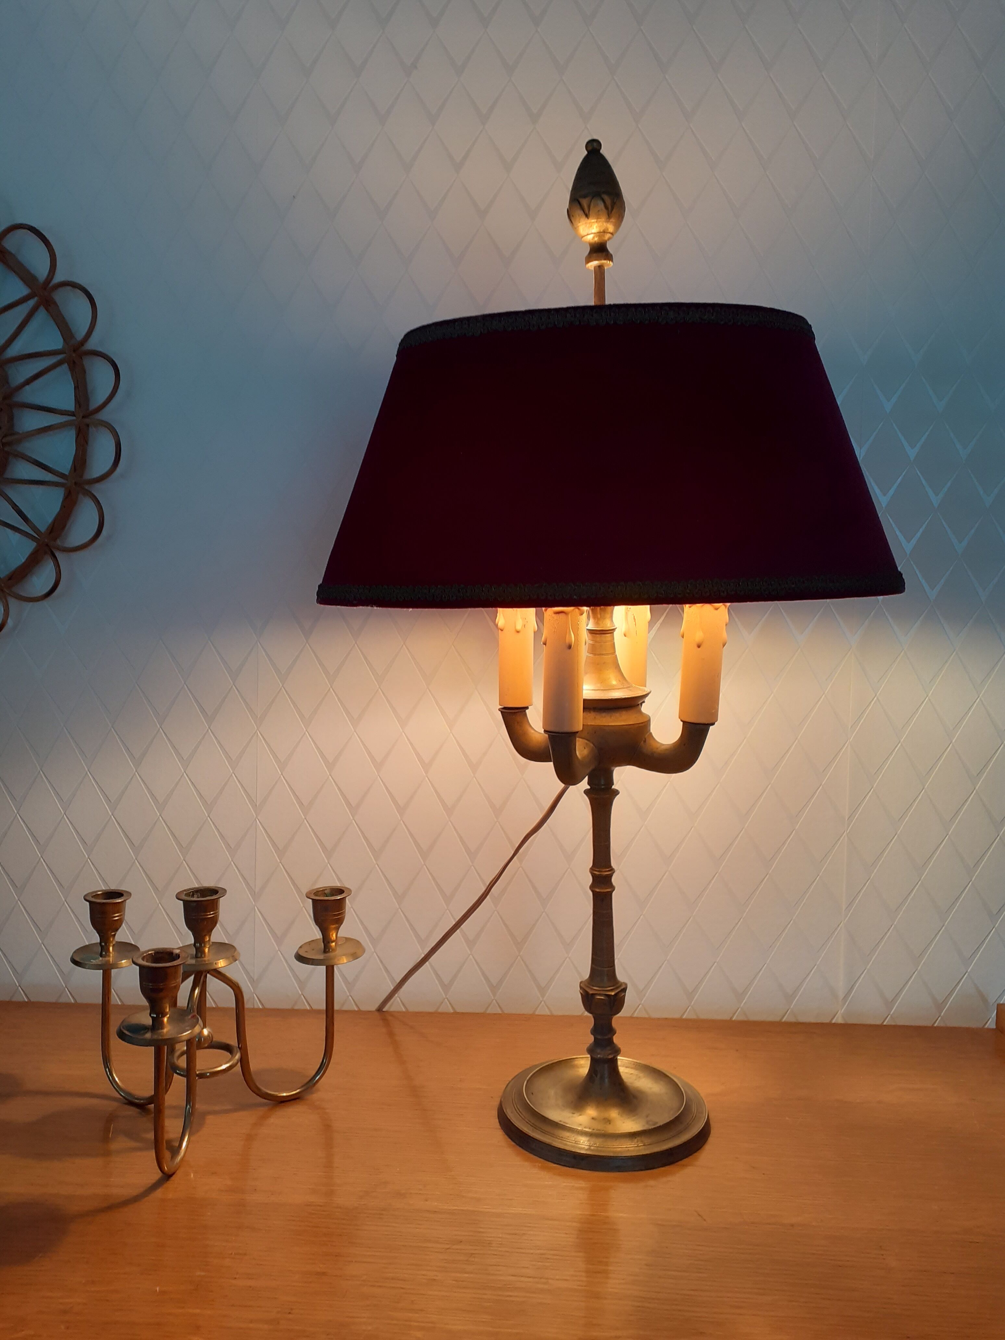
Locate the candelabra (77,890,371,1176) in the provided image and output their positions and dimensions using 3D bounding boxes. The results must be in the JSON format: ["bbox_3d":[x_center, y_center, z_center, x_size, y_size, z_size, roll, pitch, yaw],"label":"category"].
[{"bbox_3d":[-0.210,0.239,0.707,0.215,0.164,0.193,1,4,-1],"label":"candelabra"}]

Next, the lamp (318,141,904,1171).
[{"bbox_3d":[0.072,-0.018,0.731,0.405,0.680,0.290,1,4,2],"label":"lamp"}]

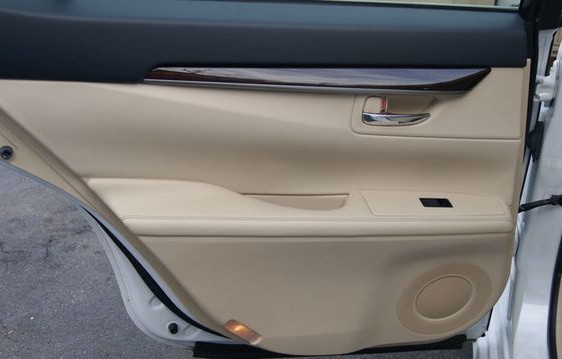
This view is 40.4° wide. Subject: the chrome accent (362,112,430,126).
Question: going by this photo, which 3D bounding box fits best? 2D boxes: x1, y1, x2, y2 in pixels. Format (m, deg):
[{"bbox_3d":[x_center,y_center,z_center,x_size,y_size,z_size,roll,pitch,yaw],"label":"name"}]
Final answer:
[{"bbox_3d":[0.191,-0.100,1.270,0.110,0.019,0.020,0,19,-5],"label":"chrome accent"}]

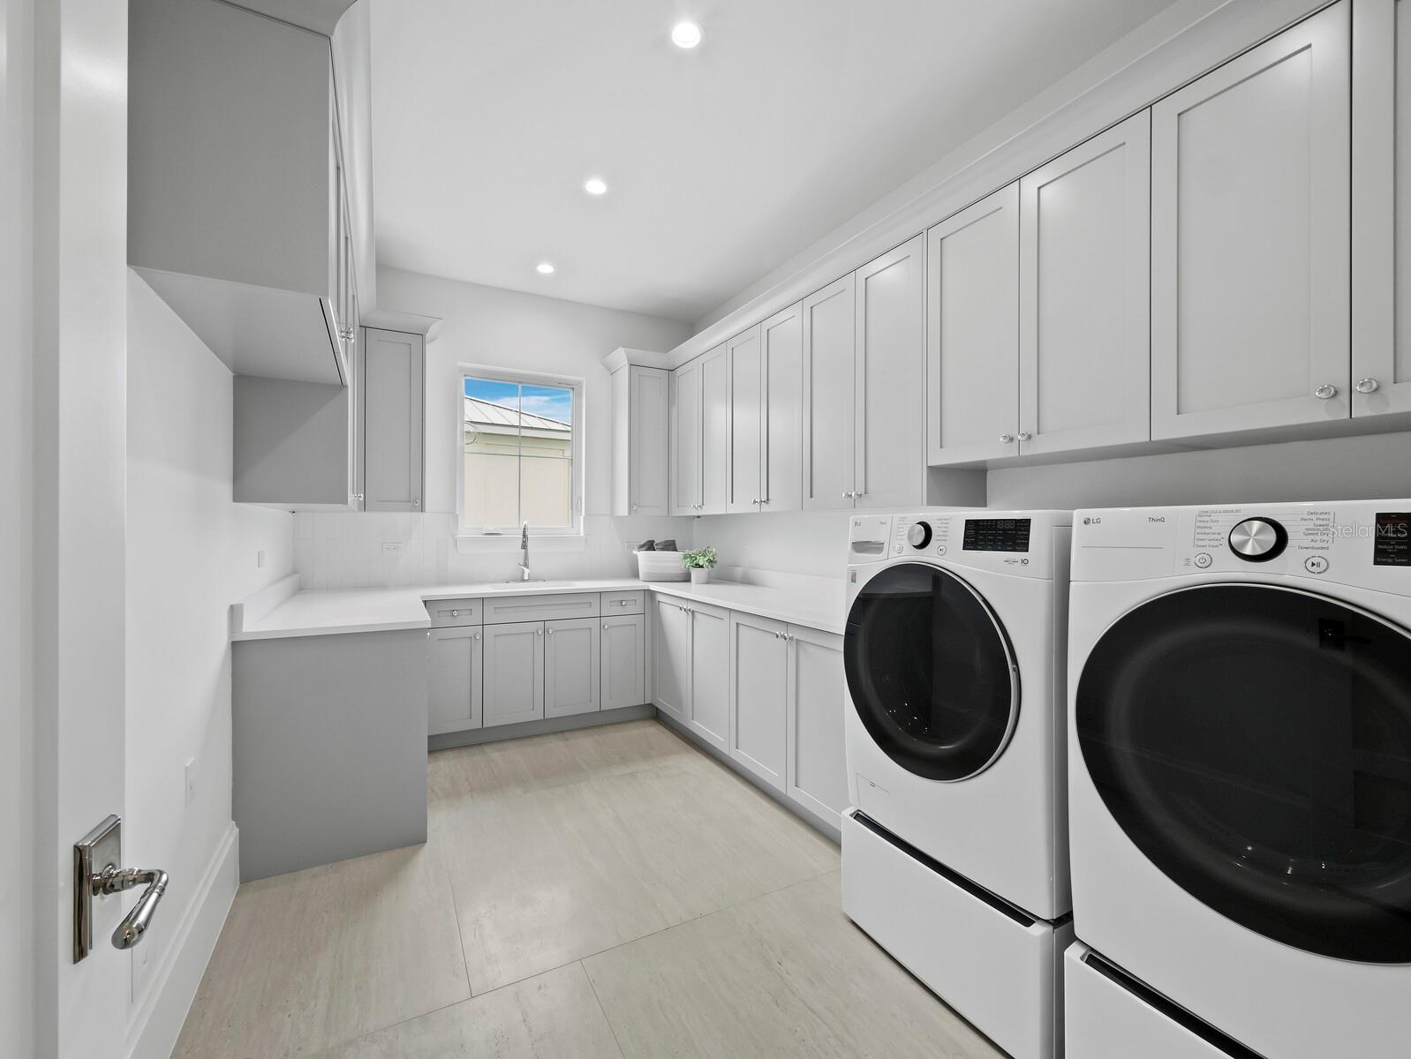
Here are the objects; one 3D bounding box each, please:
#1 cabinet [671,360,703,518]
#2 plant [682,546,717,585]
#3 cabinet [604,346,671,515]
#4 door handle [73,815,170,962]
[{"bbox_3d":[-0.001,-0.636,4.140,0.320,1.070,0.405,0,0,-29],"label":"cabinet"},{"bbox_3d":[-0.043,0.251,4.000,0.245,0.265,0.240,0,0,0],"label":"plant"},{"bbox_3d":[-0.507,-0.686,4.264,0.410,1.165,0.420,0,0,-29],"label":"cabinet"},{"bbox_3d":[-0.602,0.376,0.587,0.063,0.120,0.125,0,0,-23],"label":"door handle"}]

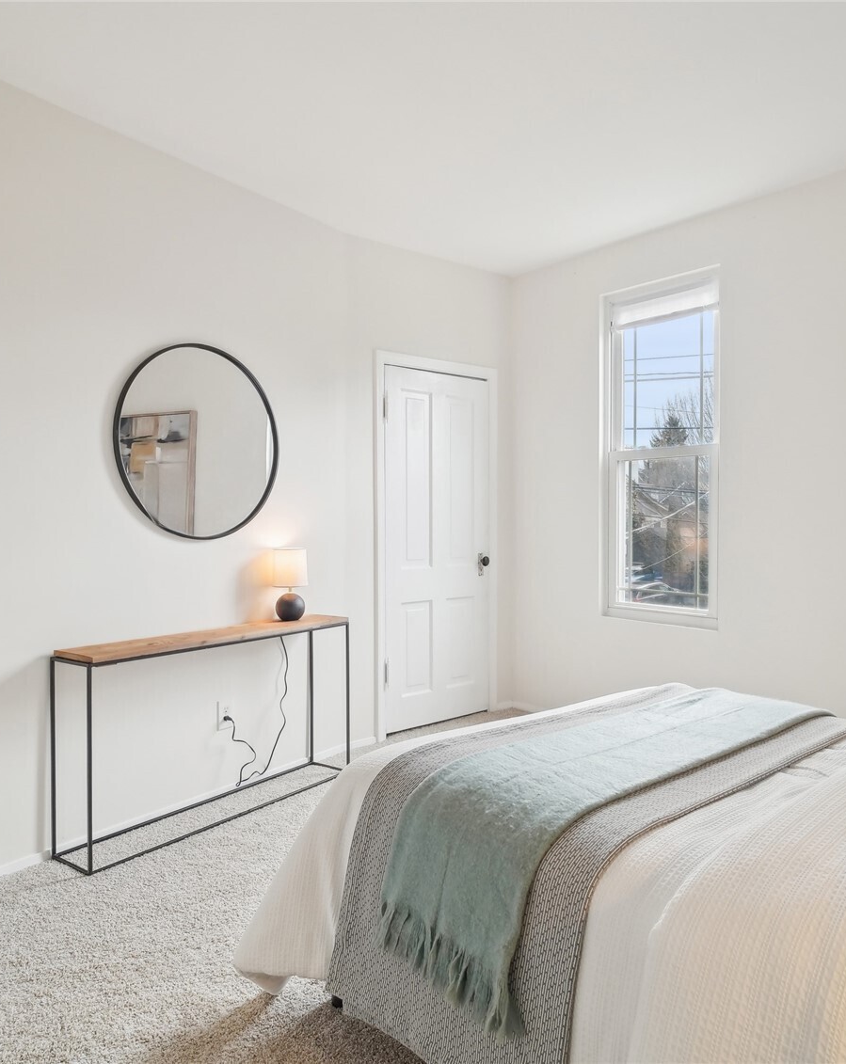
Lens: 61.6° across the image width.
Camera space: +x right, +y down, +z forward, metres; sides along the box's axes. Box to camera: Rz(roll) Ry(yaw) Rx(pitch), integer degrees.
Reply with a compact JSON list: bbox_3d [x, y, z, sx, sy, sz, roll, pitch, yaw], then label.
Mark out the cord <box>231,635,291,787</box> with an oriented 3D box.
[{"bbox_3d":[-0.710,0.785,3.143,0.070,0.655,0.316,0,1,37],"label":"cord"}]

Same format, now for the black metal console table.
[{"bbox_3d":[-0.802,0.759,2.845,0.242,0.713,1.213,0,1,37],"label":"black metal console table"}]

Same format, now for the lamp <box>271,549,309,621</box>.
[{"bbox_3d":[-0.584,0.236,3.131,0.154,0.327,0.154,0,0,0],"label":"lamp"}]

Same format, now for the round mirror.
[{"bbox_3d":[-0.896,-0.365,2.915,0.030,0.786,0.786,0,1,37],"label":"round mirror"}]

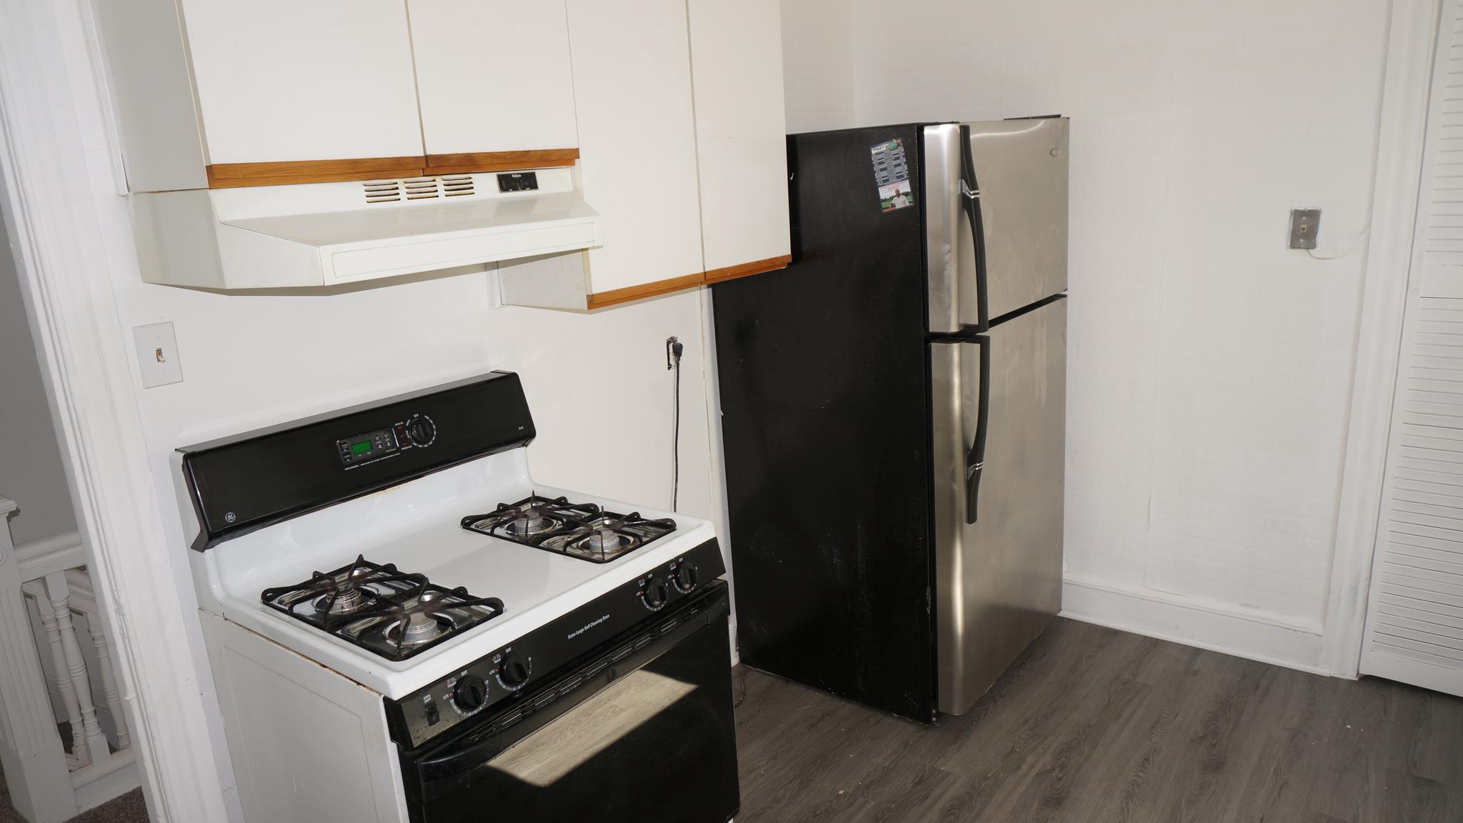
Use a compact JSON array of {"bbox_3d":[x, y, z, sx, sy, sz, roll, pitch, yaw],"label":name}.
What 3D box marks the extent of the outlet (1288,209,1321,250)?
[{"bbox_3d":[1.610,-0.511,2.735,0.069,0.109,0.012,8,19,38],"label":"outlet"}]

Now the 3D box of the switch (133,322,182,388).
[{"bbox_3d":[-1.036,-0.101,1.767,0.015,0.113,0.068,8,19,38],"label":"switch"}]

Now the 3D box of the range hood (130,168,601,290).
[{"bbox_3d":[-0.630,-0.366,1.861,0.470,0.155,0.771,8,19,38],"label":"range hood"}]

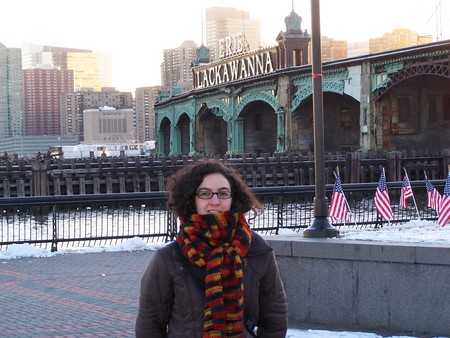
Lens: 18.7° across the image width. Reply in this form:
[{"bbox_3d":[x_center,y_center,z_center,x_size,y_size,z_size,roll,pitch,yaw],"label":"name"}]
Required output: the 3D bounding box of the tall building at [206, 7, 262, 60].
[{"bbox_3d":[10.190,-89.627,1420.000,49.000,158.000,46.000,-2,1,-19],"label":"tall building"}]

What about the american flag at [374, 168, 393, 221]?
[{"bbox_3d":[1.569,0.255,13.500,0.180,0.530,0.120,-1,1,6],"label":"american flag"}]

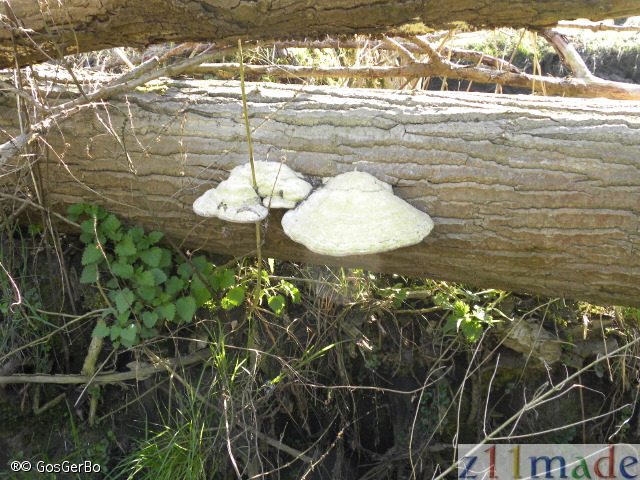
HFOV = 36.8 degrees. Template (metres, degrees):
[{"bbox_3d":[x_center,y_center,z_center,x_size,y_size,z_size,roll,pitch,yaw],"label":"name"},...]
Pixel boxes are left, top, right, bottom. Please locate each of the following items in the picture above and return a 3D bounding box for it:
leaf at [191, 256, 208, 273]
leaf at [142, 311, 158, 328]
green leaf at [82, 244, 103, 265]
[{"bbox_3d":[-0.294,0.060,2.340,0.040,0.044,0.016,0,-15,0],"label":"leaf"},{"bbox_3d":[-0.399,0.188,2.260,0.036,0.041,0.014,0,-13,0],"label":"leaf"},{"bbox_3d":[-0.492,0.031,2.080,0.043,0.045,0.014,5,-29,13],"label":"green leaf"}]

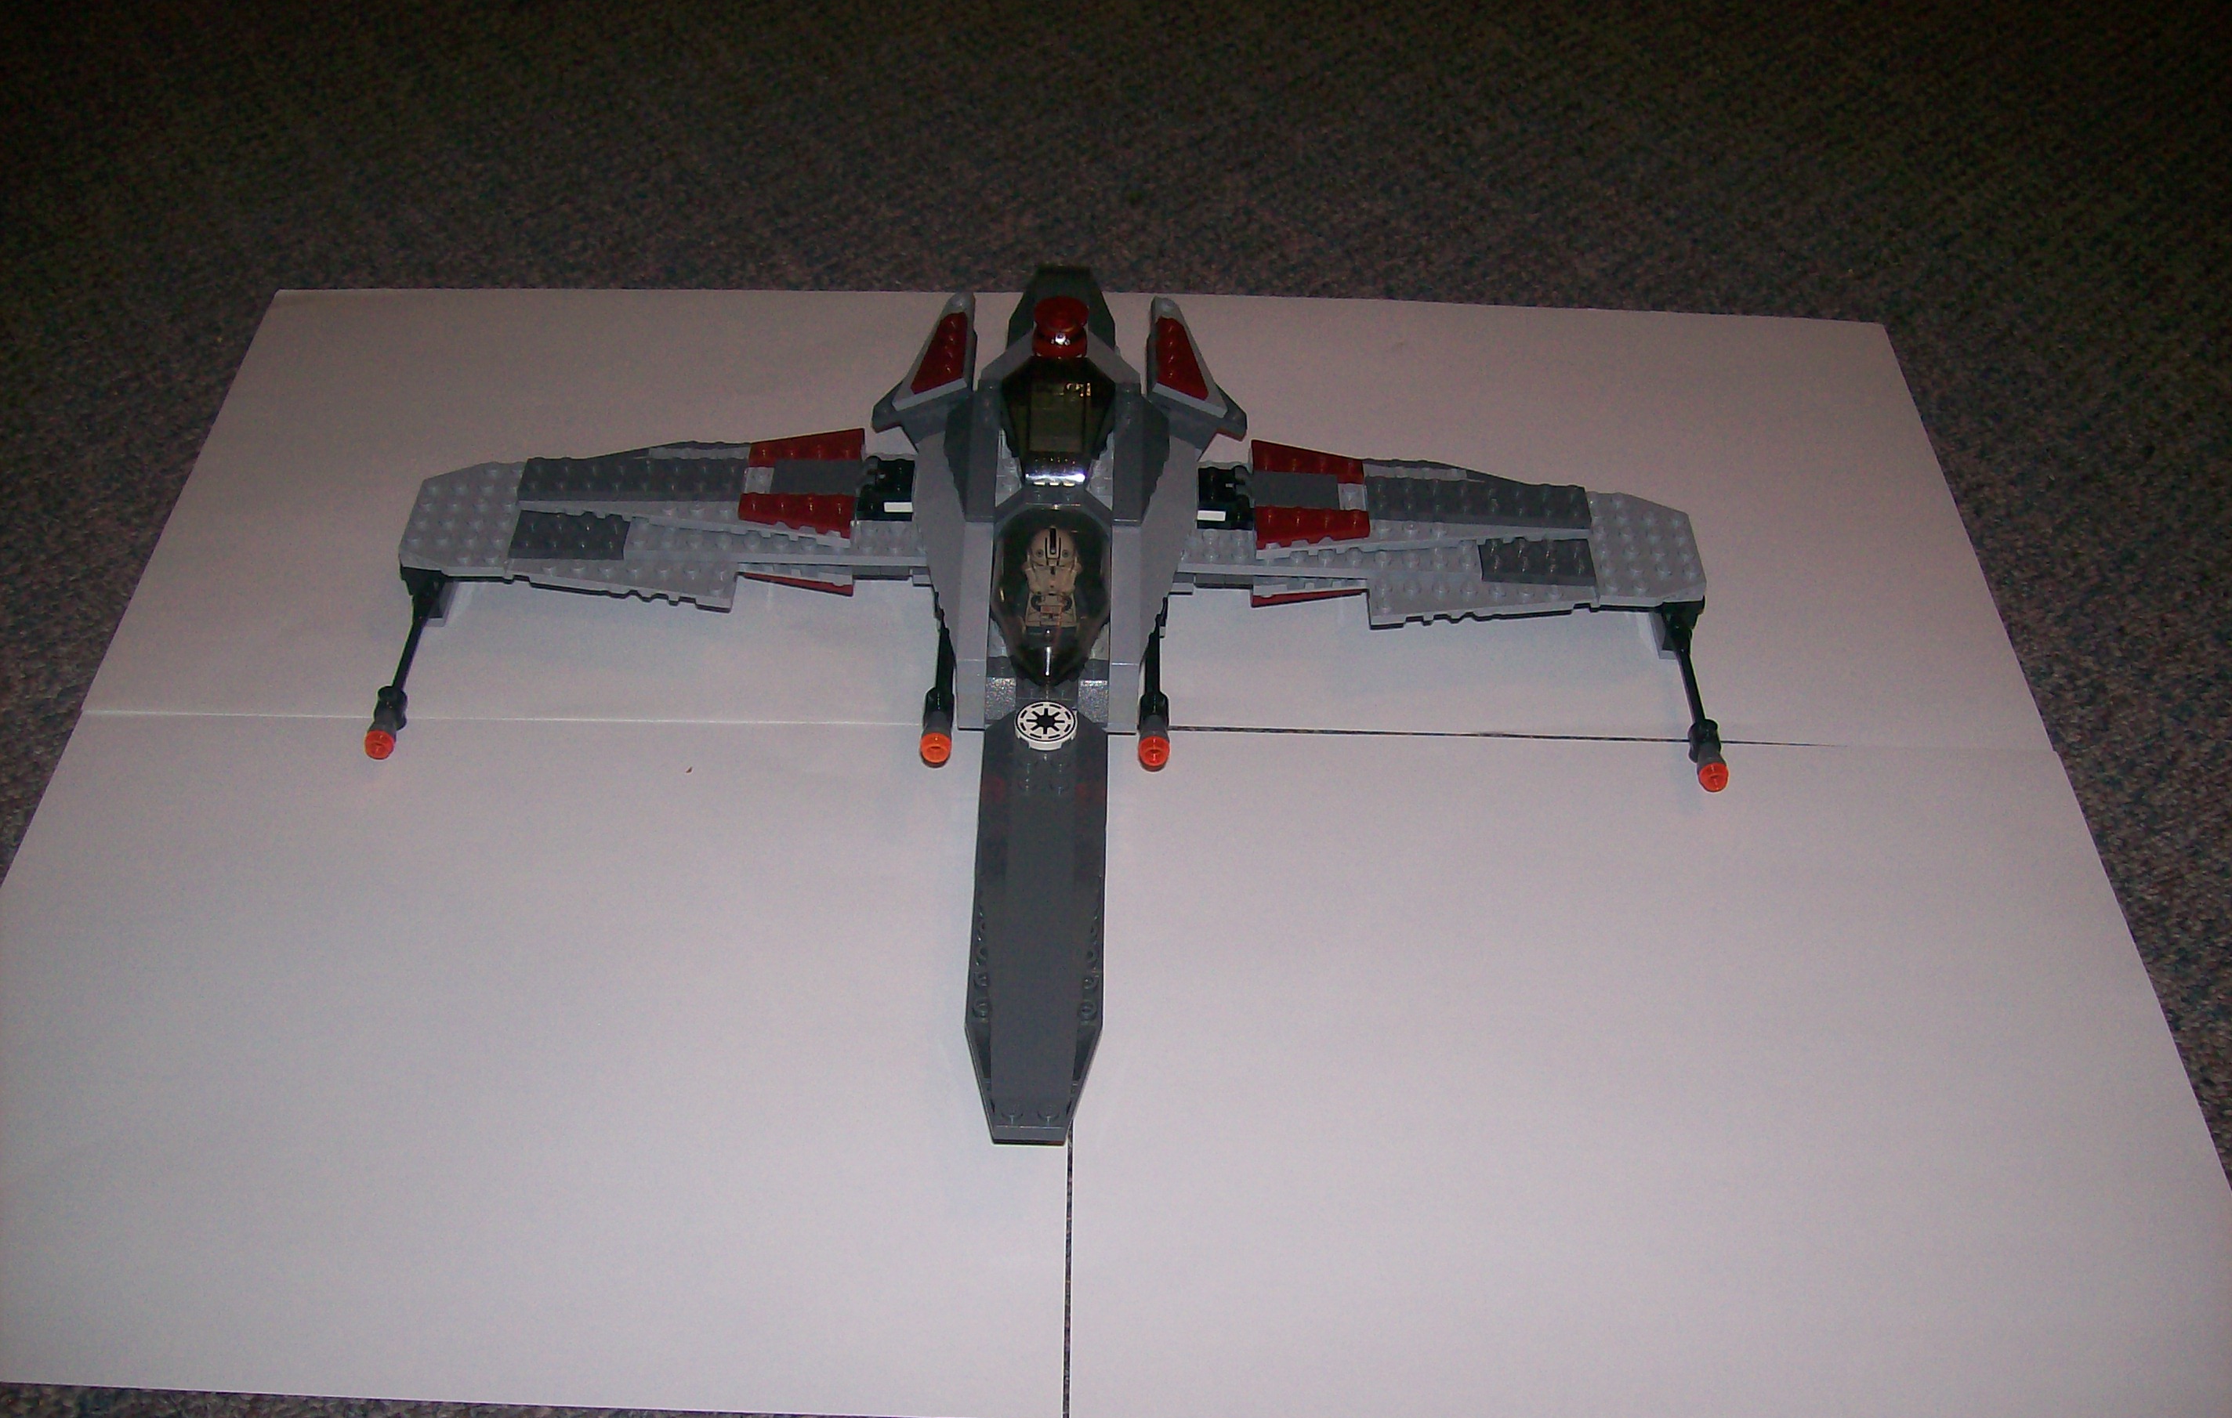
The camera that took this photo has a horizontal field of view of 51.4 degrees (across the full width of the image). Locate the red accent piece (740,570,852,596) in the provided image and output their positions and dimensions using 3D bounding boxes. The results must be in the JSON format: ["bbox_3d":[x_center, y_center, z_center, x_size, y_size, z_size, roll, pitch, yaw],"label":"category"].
[{"bbox_3d":[-0.090,-0.039,0.659,0.032,0.004,0.016,1,45,0],"label":"red accent piece"}]

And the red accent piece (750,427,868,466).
[{"bbox_3d":[-0.089,-0.074,0.671,0.032,0.004,0.015,1,45,0],"label":"red accent piece"}]

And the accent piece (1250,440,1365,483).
[{"bbox_3d":[0.056,-0.071,0.671,0.032,0.004,0.015,1,45,0],"label":"accent piece"}]

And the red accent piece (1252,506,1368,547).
[{"bbox_3d":[0.055,-0.051,0.651,0.032,0.004,0.015,1,45,0],"label":"red accent piece"}]

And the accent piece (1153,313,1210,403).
[{"bbox_3d":[0.019,-0.104,0.695,0.016,0.004,0.032,18,43,-16],"label":"accent piece"}]

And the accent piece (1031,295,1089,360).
[{"bbox_3d":[-0.016,-0.112,0.683,0.017,0.011,0.017,1,45,0],"label":"accent piece"}]

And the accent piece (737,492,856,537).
[{"bbox_3d":[-0.089,-0.054,0.650,0.032,0.004,0.015,1,45,0],"label":"accent piece"}]

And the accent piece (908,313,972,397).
[{"bbox_3d":[-0.052,-0.106,0.696,0.016,0.004,0.032,-16,43,16],"label":"accent piece"}]

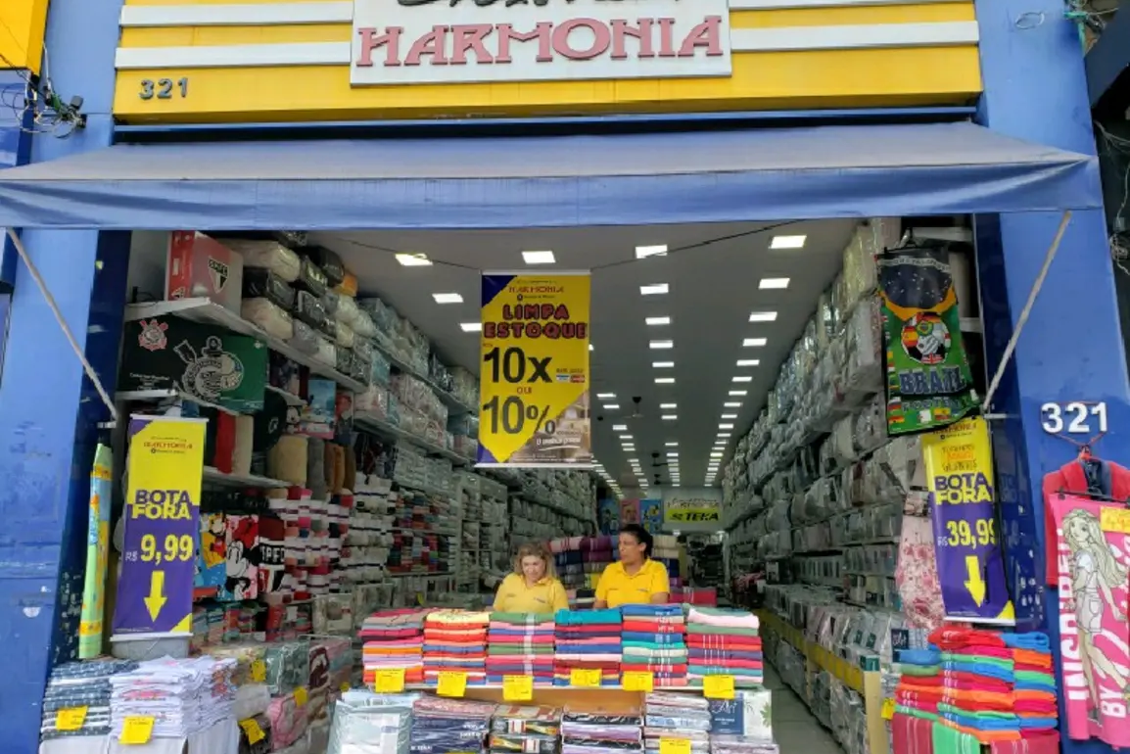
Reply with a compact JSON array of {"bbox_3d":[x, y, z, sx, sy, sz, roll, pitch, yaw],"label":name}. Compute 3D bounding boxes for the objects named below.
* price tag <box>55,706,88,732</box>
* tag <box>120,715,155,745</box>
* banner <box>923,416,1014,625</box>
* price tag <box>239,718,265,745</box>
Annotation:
[{"bbox_3d":[-2.517,1.743,4.330,0.148,0.108,0.006,-1,-22,0],"label":"price tag"},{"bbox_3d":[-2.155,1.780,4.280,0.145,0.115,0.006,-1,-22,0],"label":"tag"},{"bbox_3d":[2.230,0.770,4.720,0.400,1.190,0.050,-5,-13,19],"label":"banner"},{"bbox_3d":[-1.861,2.112,5.050,0.012,0.130,0.150,-34,-13,23],"label":"price tag"}]

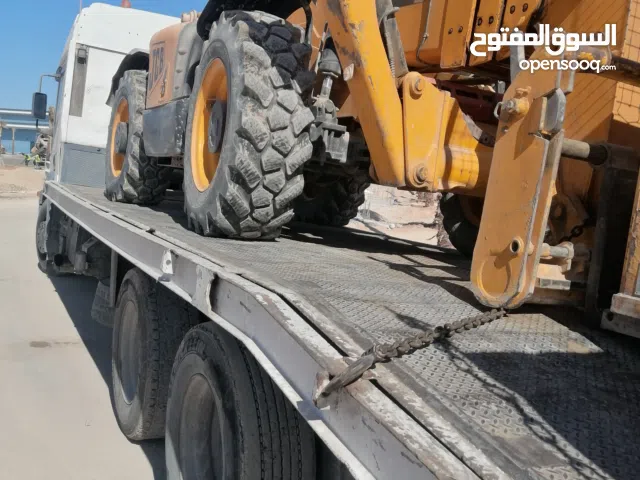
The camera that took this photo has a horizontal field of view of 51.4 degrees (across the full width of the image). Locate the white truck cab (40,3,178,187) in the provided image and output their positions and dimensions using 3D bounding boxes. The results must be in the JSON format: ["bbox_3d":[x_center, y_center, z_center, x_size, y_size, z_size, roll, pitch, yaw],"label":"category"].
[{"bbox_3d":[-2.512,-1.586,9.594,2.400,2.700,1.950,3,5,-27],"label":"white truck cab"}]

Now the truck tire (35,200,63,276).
[{"bbox_3d":[-3.716,0.000,9.242,0.300,1.040,1.040,3,5,-27],"label":"truck tire"}]

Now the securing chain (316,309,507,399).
[{"bbox_3d":[0.295,0.304,1.855,0.840,0.180,0.100,1,7,-44],"label":"securing chain"}]

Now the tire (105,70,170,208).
[{"bbox_3d":[-1.712,-0.950,6.198,0.400,1.250,1.240,3,5,-27],"label":"tire"}]

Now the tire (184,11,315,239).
[{"bbox_3d":[-0.460,-0.629,3.811,0.400,1.250,1.240,3,5,-27],"label":"tire"}]

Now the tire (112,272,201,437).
[{"bbox_3d":[-1.052,0.708,4.140,0.300,1.040,1.040,3,5,-27],"label":"tire"}]

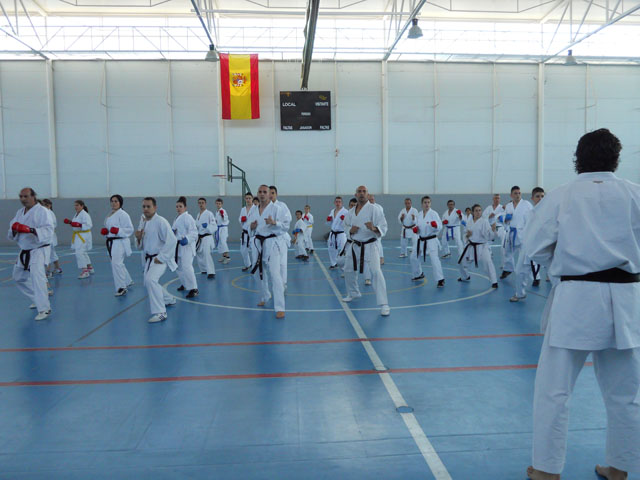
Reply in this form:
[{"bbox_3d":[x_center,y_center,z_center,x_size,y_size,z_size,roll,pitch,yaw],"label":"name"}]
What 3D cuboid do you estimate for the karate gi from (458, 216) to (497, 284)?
[{"bbox_3d":[2.741,0.166,9.013,0.660,1.152,0.700,0,4,20],"label":"karate gi"}]

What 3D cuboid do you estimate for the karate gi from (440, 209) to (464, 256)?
[{"bbox_3d":[3.434,-0.200,13.316,0.580,1.270,0.600,1,4,25],"label":"karate gi"}]

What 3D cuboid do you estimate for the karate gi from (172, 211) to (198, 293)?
[{"bbox_3d":[-2.189,0.174,8.425,0.480,1.270,0.540,2,4,33],"label":"karate gi"}]

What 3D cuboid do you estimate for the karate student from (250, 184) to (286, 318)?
[{"bbox_3d":[-0.687,0.111,6.899,0.520,1.671,0.800,0,4,9],"label":"karate student"}]

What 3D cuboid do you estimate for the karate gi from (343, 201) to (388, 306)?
[{"bbox_3d":[0.616,0.157,7.003,0.640,1.364,0.780,0,4,9],"label":"karate gi"}]

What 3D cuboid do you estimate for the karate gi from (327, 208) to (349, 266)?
[{"bbox_3d":[0.423,-0.077,11.517,0.550,1.334,0.570,0,4,14],"label":"karate gi"}]

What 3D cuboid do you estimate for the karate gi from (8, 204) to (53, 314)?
[{"bbox_3d":[-3.901,0.240,7.004,0.600,1.435,0.720,0,4,8],"label":"karate gi"}]

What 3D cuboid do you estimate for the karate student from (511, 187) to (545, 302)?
[{"bbox_3d":[3.166,0.025,7.750,0.620,1.623,0.800,0,4,20],"label":"karate student"}]

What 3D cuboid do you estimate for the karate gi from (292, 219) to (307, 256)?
[{"bbox_3d":[-0.532,-0.057,13.771,0.450,1.028,0.380,-4,5,-42],"label":"karate gi"}]

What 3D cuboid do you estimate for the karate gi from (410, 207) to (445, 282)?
[{"bbox_3d":[1.874,0.091,9.025,0.560,1.250,0.620,1,4,25],"label":"karate gi"}]

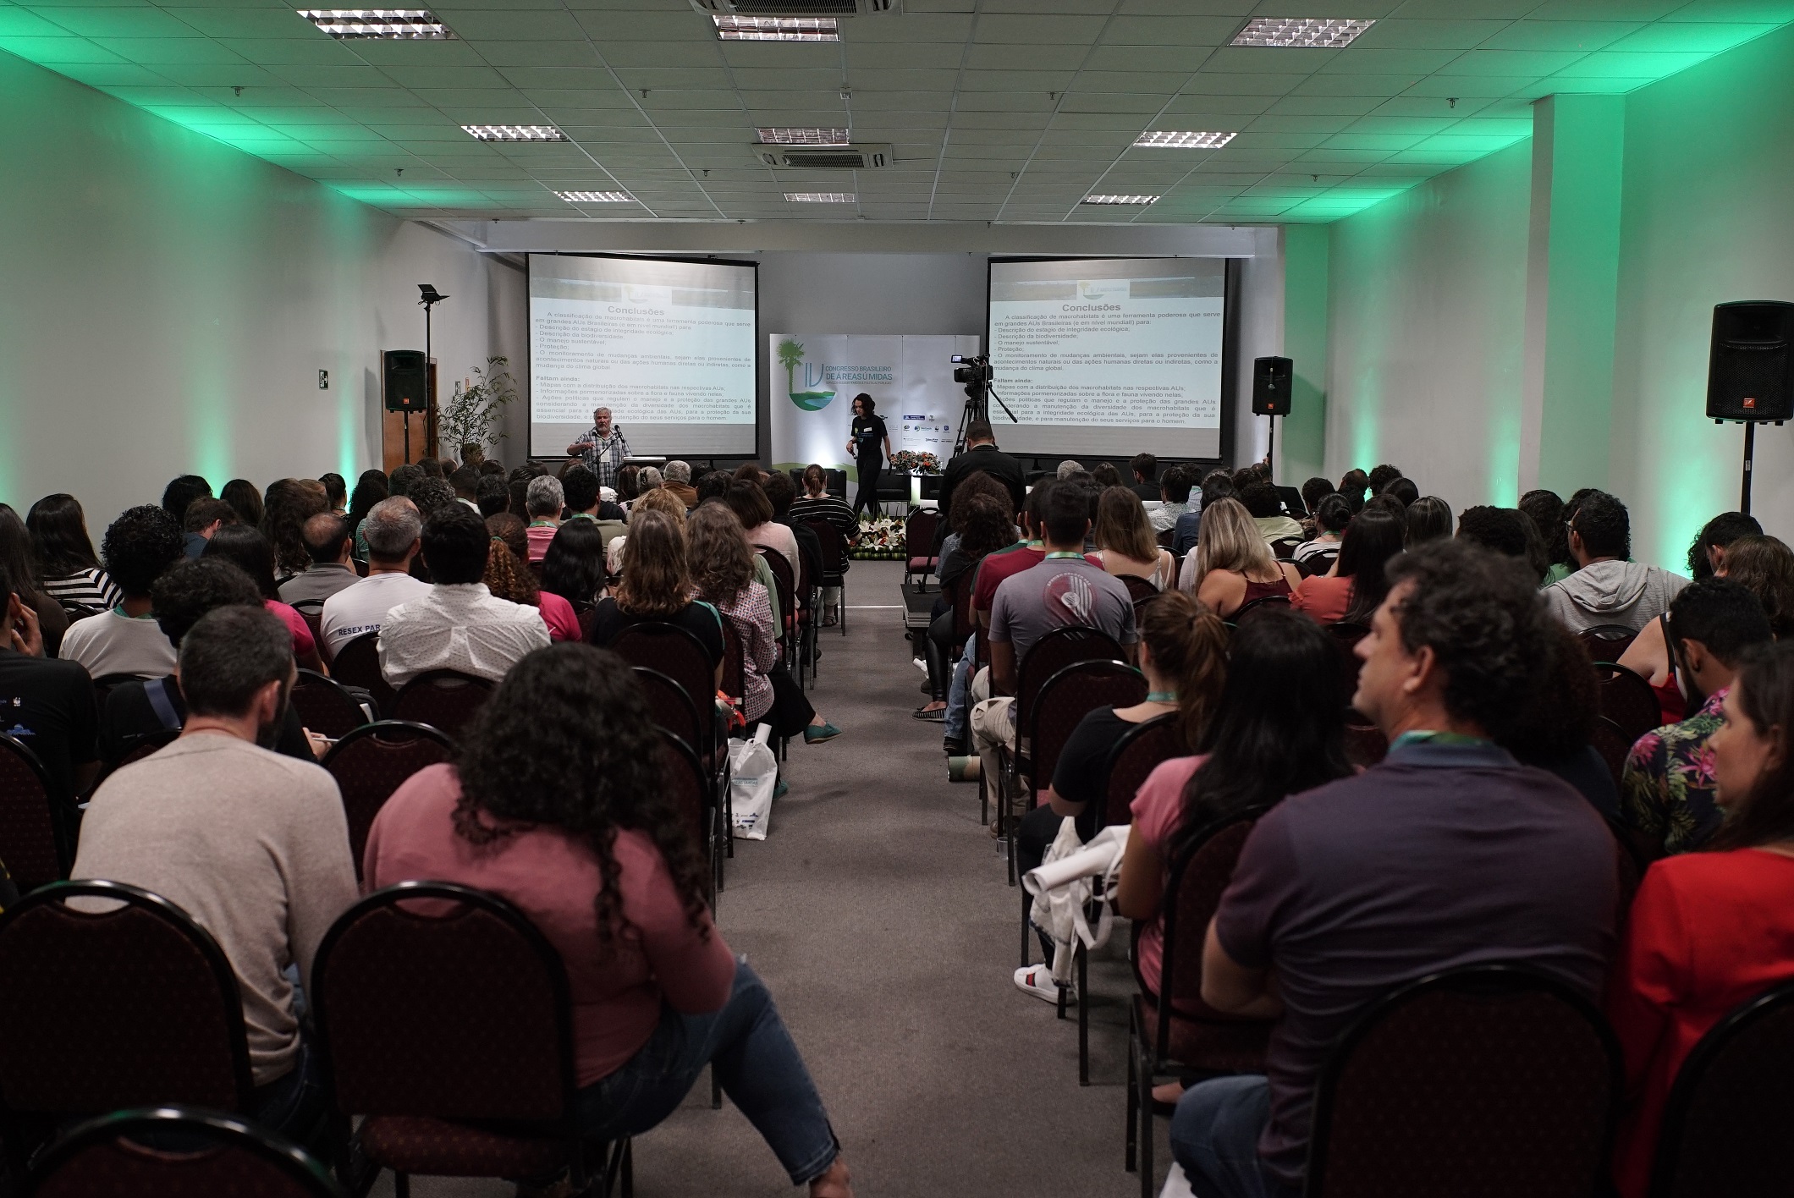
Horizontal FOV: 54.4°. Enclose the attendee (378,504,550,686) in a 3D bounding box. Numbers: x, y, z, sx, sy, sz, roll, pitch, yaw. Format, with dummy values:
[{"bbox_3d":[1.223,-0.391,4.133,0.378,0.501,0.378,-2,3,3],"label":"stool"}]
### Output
[{"bbox_3d":[-1.291,0.397,5.457,0.530,1.407,0.750,0,6,0],"label":"attendee"}]

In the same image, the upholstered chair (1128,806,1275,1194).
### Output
[{"bbox_3d":[0.682,0.801,3.466,0.450,0.905,0.540,0,6,0],"label":"upholstered chair"}]

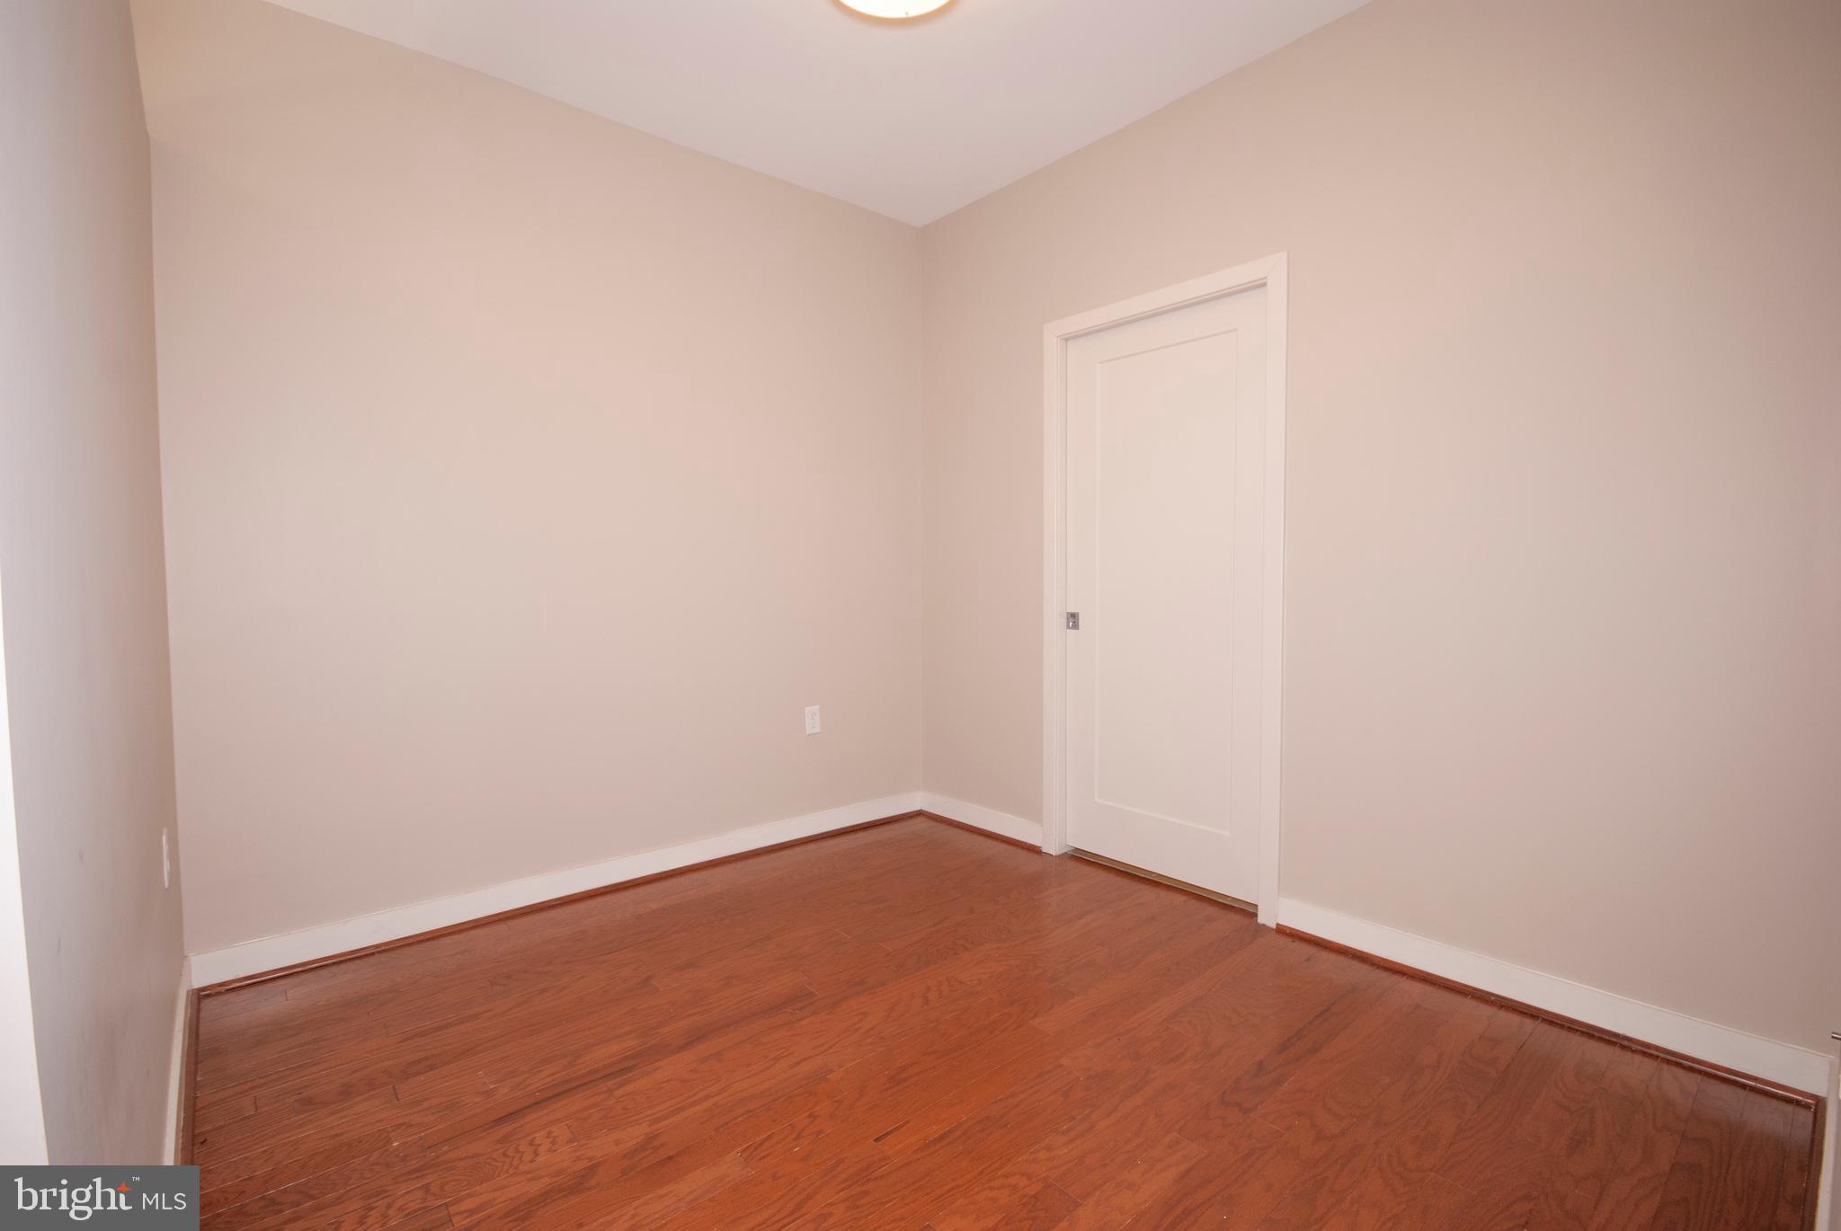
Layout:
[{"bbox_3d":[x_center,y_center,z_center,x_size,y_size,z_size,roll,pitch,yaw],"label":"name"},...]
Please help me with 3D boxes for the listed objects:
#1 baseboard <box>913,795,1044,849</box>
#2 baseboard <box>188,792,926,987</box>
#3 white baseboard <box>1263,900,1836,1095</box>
[{"bbox_3d":[0.259,0.888,3.402,0.018,0.097,0.737,-3,4,-42],"label":"baseboard"},{"bbox_3d":[-0.988,0.921,2.876,2.535,0.097,0.018,-2,3,-38],"label":"baseboard"},{"bbox_3d":[1.519,0.947,2.022,0.018,0.097,1.128,-3,4,-42],"label":"white baseboard"}]

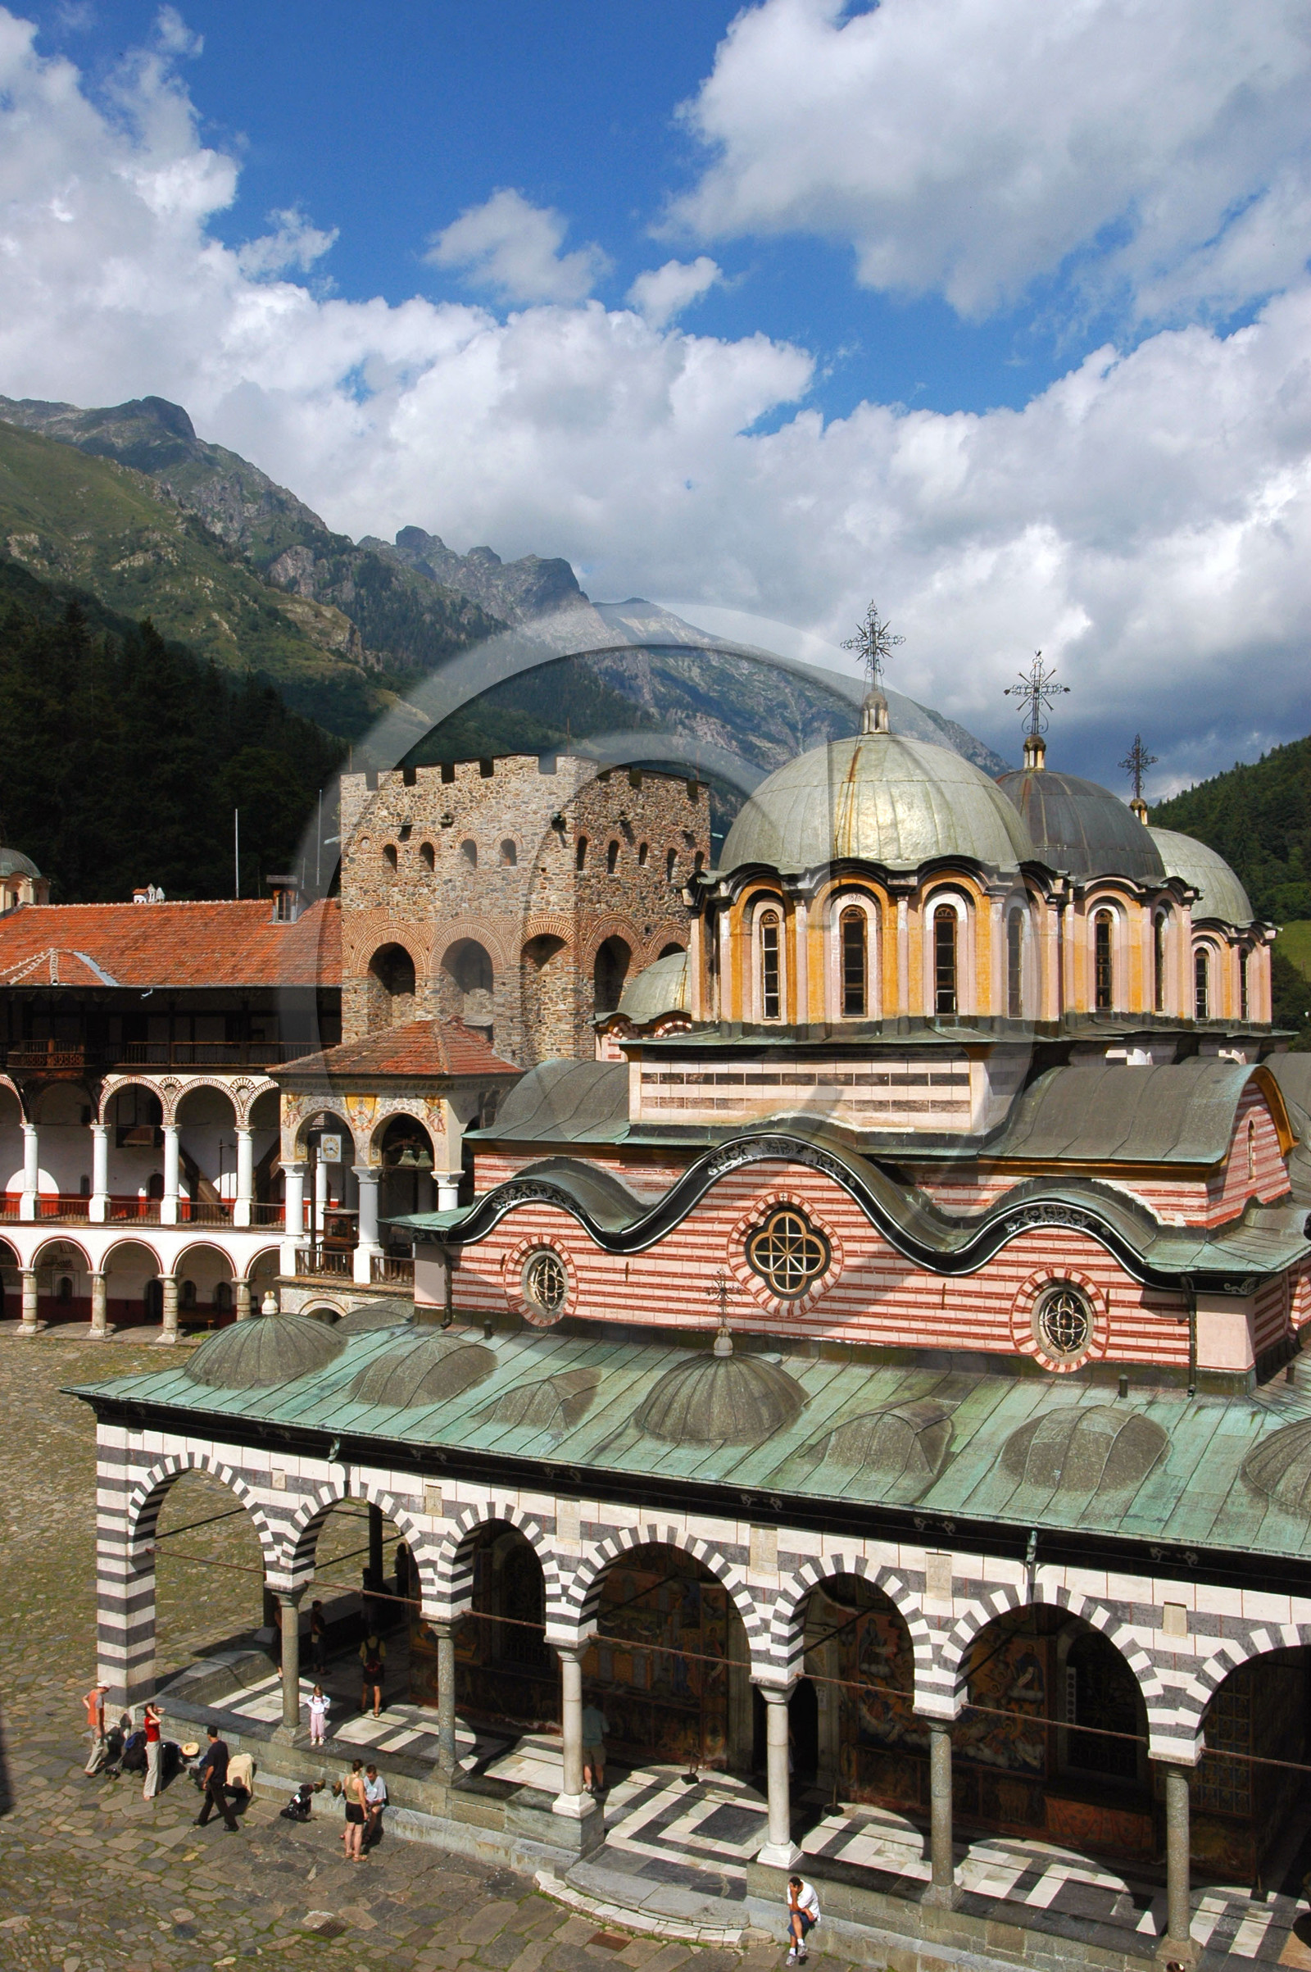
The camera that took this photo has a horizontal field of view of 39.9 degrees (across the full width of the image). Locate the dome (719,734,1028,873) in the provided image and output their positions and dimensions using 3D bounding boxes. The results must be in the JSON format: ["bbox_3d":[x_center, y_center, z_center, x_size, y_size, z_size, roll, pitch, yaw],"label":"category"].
[{"bbox_3d":[4.550,-3.672,37.203,6.400,3.150,6.400,-1,-1,0],"label":"dome"}]

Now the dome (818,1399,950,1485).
[{"bbox_3d":[3.711,7.039,28.365,2.050,0.750,2.050,-2,-2,30],"label":"dome"}]

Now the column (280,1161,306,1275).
[{"bbox_3d":[-11.641,7.447,58.000,0.600,3.562,0.600,-2,-2,32],"label":"column"}]

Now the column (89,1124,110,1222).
[{"bbox_3d":[-25.228,8.499,82.000,0.700,4.400,0.700,-1,-2,16],"label":"column"}]

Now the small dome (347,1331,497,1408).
[{"bbox_3d":[-4.306,7.022,33.500,2.200,0.980,2.200,-2,-2,30],"label":"small dome"}]

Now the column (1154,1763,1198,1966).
[{"bbox_3d":[7.212,12.045,24.931,0.500,2.644,0.500,-2,-2,30],"label":"column"}]

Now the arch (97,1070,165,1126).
[{"bbox_3d":[-23.547,5.109,81.485,3.350,2.350,0.600,-1,-2,16],"label":"arch"}]

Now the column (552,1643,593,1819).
[{"bbox_3d":[-1.365,12.300,29.981,0.500,2.644,0.500,-2,-2,30],"label":"column"}]

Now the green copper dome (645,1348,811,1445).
[{"bbox_3d":[1.169,6.844,30.931,2.950,1.200,2.950,-1,-1,0],"label":"green copper dome"}]

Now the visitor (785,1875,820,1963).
[{"bbox_3d":[2.333,14.357,27.884,0.520,1.230,0.730,-1,-2,30],"label":"visitor"}]

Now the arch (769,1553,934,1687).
[{"bbox_3d":[3.187,9.807,28.493,2.830,1.850,0.630,-1,-2,30],"label":"arch"}]

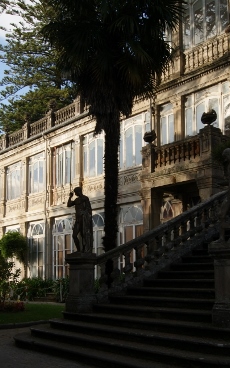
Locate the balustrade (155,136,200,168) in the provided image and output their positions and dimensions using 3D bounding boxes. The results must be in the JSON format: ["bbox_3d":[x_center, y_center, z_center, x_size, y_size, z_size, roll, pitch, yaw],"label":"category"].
[{"bbox_3d":[2.245,-1.004,17.604,0.320,0.860,2.350,6,-12,-37],"label":"balustrade"}]

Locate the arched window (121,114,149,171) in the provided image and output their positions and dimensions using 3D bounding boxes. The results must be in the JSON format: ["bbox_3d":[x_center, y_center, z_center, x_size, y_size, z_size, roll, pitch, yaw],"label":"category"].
[{"bbox_3d":[0.885,-1.908,23.247,0.204,2.407,2.382,7,-12,-36],"label":"arched window"}]

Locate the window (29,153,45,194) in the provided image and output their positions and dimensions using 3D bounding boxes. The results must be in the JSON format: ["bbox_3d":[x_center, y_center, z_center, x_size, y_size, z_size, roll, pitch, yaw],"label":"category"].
[{"bbox_3d":[-4.710,-0.586,30.617,0.204,2.326,2.145,7,-12,-36],"label":"window"}]

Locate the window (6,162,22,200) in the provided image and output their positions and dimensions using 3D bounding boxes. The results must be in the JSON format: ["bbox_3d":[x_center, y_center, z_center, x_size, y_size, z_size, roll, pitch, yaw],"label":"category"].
[{"bbox_3d":[-6.362,-0.102,32.108,0.220,2.320,2.150,6,-12,-37],"label":"window"}]

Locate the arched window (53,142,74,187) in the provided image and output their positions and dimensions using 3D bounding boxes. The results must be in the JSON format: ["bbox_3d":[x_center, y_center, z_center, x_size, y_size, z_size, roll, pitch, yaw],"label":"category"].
[{"bbox_3d":[-2.659,-0.994,27.279,0.220,2.320,2.250,6,-12,-37],"label":"arched window"}]

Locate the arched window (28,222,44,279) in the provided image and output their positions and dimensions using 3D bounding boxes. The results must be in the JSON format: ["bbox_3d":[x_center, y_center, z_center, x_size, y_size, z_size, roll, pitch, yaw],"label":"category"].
[{"bbox_3d":[-4.587,3.967,29.747,0.204,3.621,2.082,7,-12,-36],"label":"arched window"}]

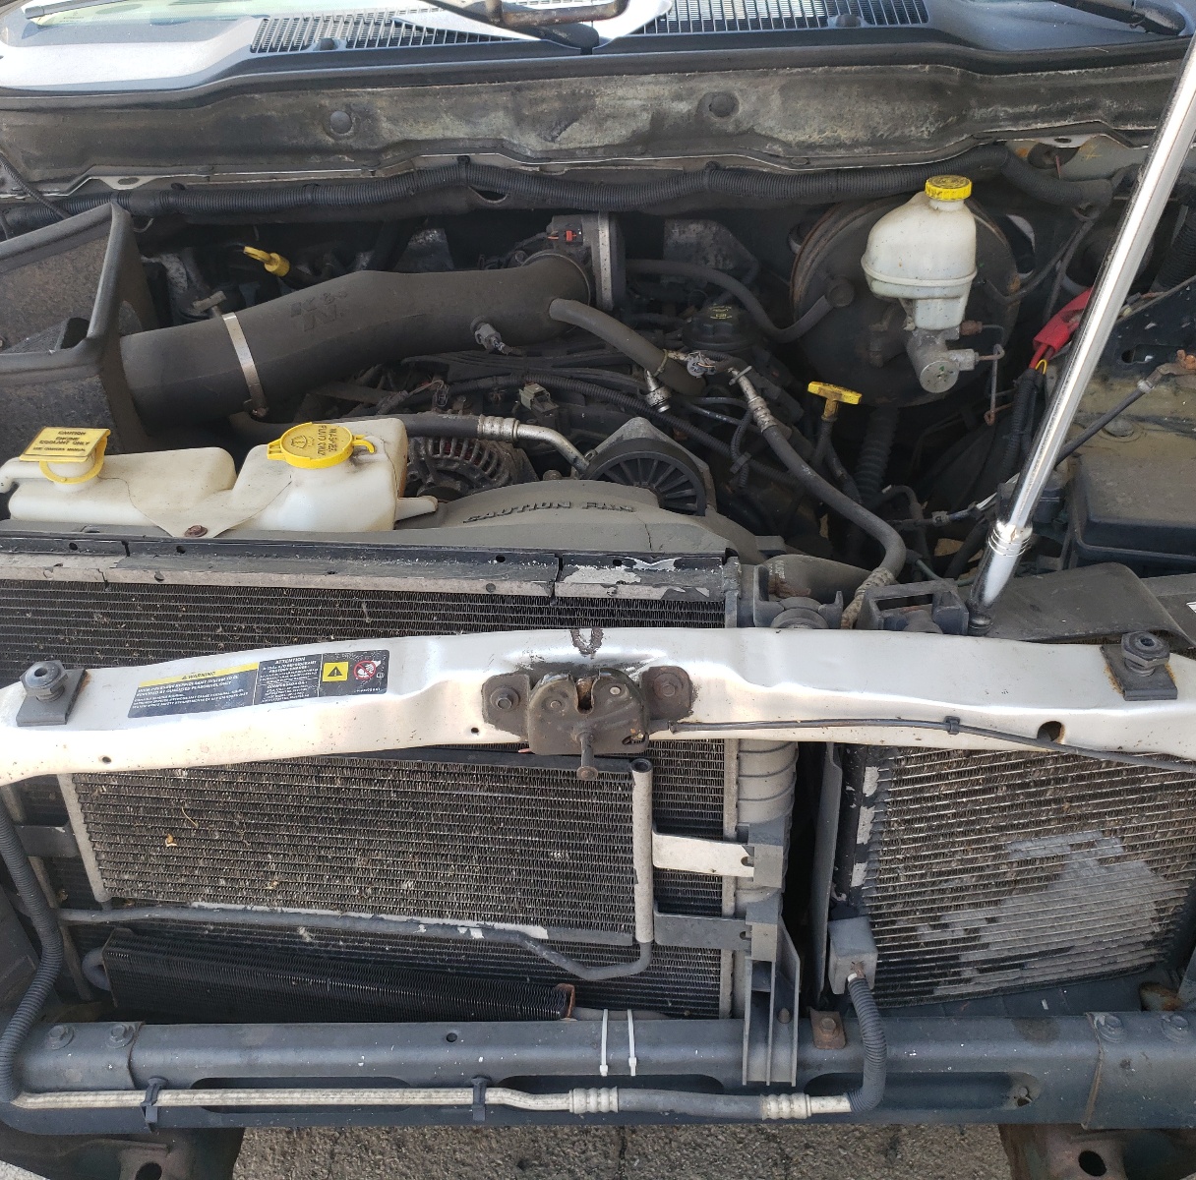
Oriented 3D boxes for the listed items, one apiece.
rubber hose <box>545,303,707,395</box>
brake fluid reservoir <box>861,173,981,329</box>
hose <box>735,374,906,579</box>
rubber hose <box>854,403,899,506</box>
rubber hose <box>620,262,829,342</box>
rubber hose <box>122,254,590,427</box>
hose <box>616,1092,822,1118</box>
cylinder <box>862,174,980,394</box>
[{"bbox_3d":[0.025,-0.253,1.215,0.165,0.080,0.045,13,36,23],"label":"rubber hose"},{"bbox_3d":[0.356,-0.378,1.320,0.115,0.155,0.130,-2,33,2],"label":"brake fluid reservoir"},{"bbox_3d":[0.234,-0.130,1.265,0.140,0.095,0.340,-2,33,2],"label":"hose"},{"bbox_3d":[0.360,-0.173,1.530,0.048,0.150,0.048,13,-10,-8],"label":"rubber hose"},{"bbox_3d":[0.161,-0.351,1.440,0.250,0.085,0.100,-2,33,2],"label":"rubber hose"},{"bbox_3d":[-0.242,-0.258,1.208,0.440,0.130,0.120,-11,34,-13],"label":"rubber hose"},{"bbox_3d":[0.109,0.461,1.060,0.186,0.027,0.024,-1,33,2],"label":"hose"},{"bbox_3d":[0.355,-0.335,1.315,0.122,0.205,0.180,-1,33,2],"label":"cylinder"}]

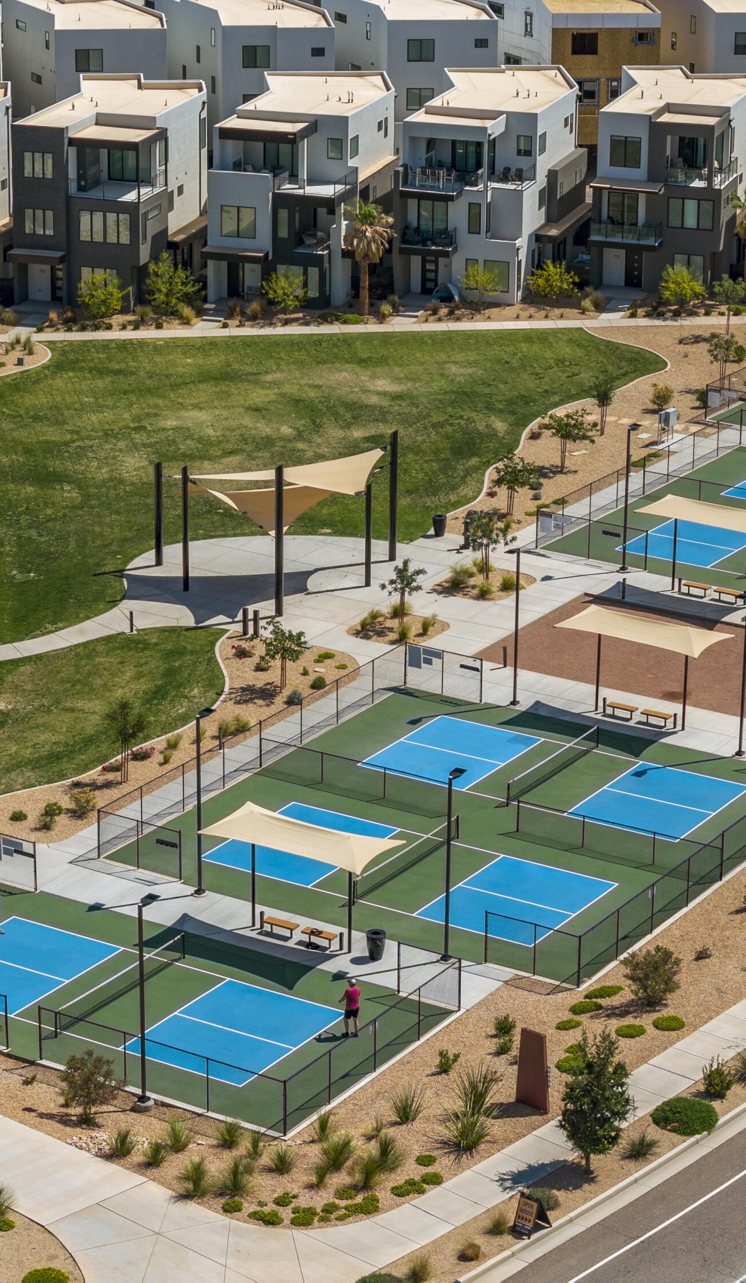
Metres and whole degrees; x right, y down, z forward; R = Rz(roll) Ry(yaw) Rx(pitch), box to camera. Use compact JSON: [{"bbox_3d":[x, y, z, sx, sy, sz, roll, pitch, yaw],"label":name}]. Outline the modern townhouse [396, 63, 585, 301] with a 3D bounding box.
[{"bbox_3d":[7.629,-27.873,209.758,9.760,10.800,17.600,5,20,13],"label":"modern townhouse"}]

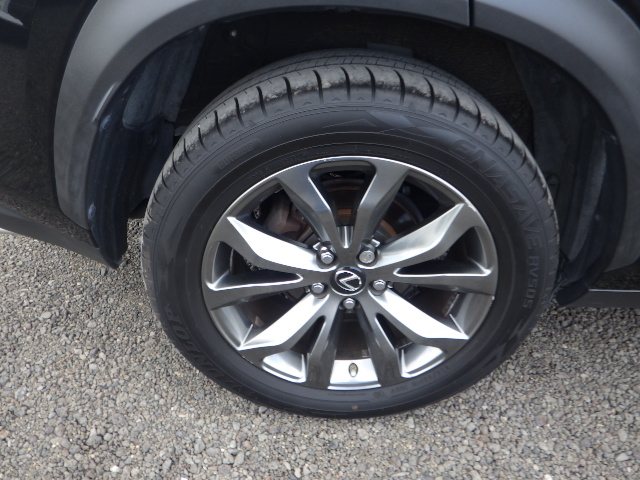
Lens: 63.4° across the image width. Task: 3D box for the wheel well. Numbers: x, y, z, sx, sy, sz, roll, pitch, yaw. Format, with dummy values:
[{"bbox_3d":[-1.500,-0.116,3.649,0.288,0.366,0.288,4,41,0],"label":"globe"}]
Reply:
[{"bbox_3d":[0.060,-0.148,0.850,0.820,0.470,0.270,0,34,0],"label":"wheel well"}]

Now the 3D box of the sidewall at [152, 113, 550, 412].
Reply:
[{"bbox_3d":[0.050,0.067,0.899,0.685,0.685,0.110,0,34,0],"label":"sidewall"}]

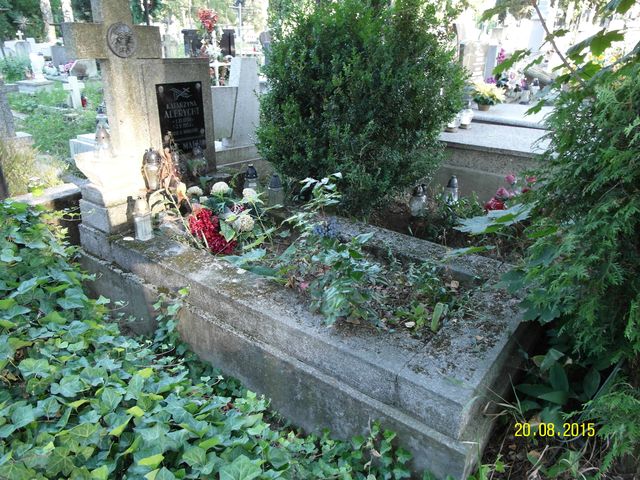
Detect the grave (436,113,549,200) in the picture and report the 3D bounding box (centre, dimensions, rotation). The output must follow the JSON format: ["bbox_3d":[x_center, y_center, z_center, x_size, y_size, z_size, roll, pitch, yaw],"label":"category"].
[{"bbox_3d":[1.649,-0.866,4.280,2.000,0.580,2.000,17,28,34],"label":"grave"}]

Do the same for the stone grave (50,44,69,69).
[{"bbox_3d":[-9.800,-6.833,16.659,0.280,0.900,0.580,17,28,34],"label":"stone grave"}]

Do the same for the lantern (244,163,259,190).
[{"bbox_3d":[-0.466,-0.395,2.991,0.100,0.230,0.100,1,23,0],"label":"lantern"}]

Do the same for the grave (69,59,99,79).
[{"bbox_3d":[-8.449,-6.104,15.885,0.400,0.680,0.900,17,28,34],"label":"grave"}]

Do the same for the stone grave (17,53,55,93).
[{"bbox_3d":[-7.554,-4.442,11.802,0.750,0.950,0.700,17,28,34],"label":"stone grave"}]

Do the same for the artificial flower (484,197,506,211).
[{"bbox_3d":[1.284,-0.263,3.245,0.130,0.100,0.140,17,28,34],"label":"artificial flower"}]

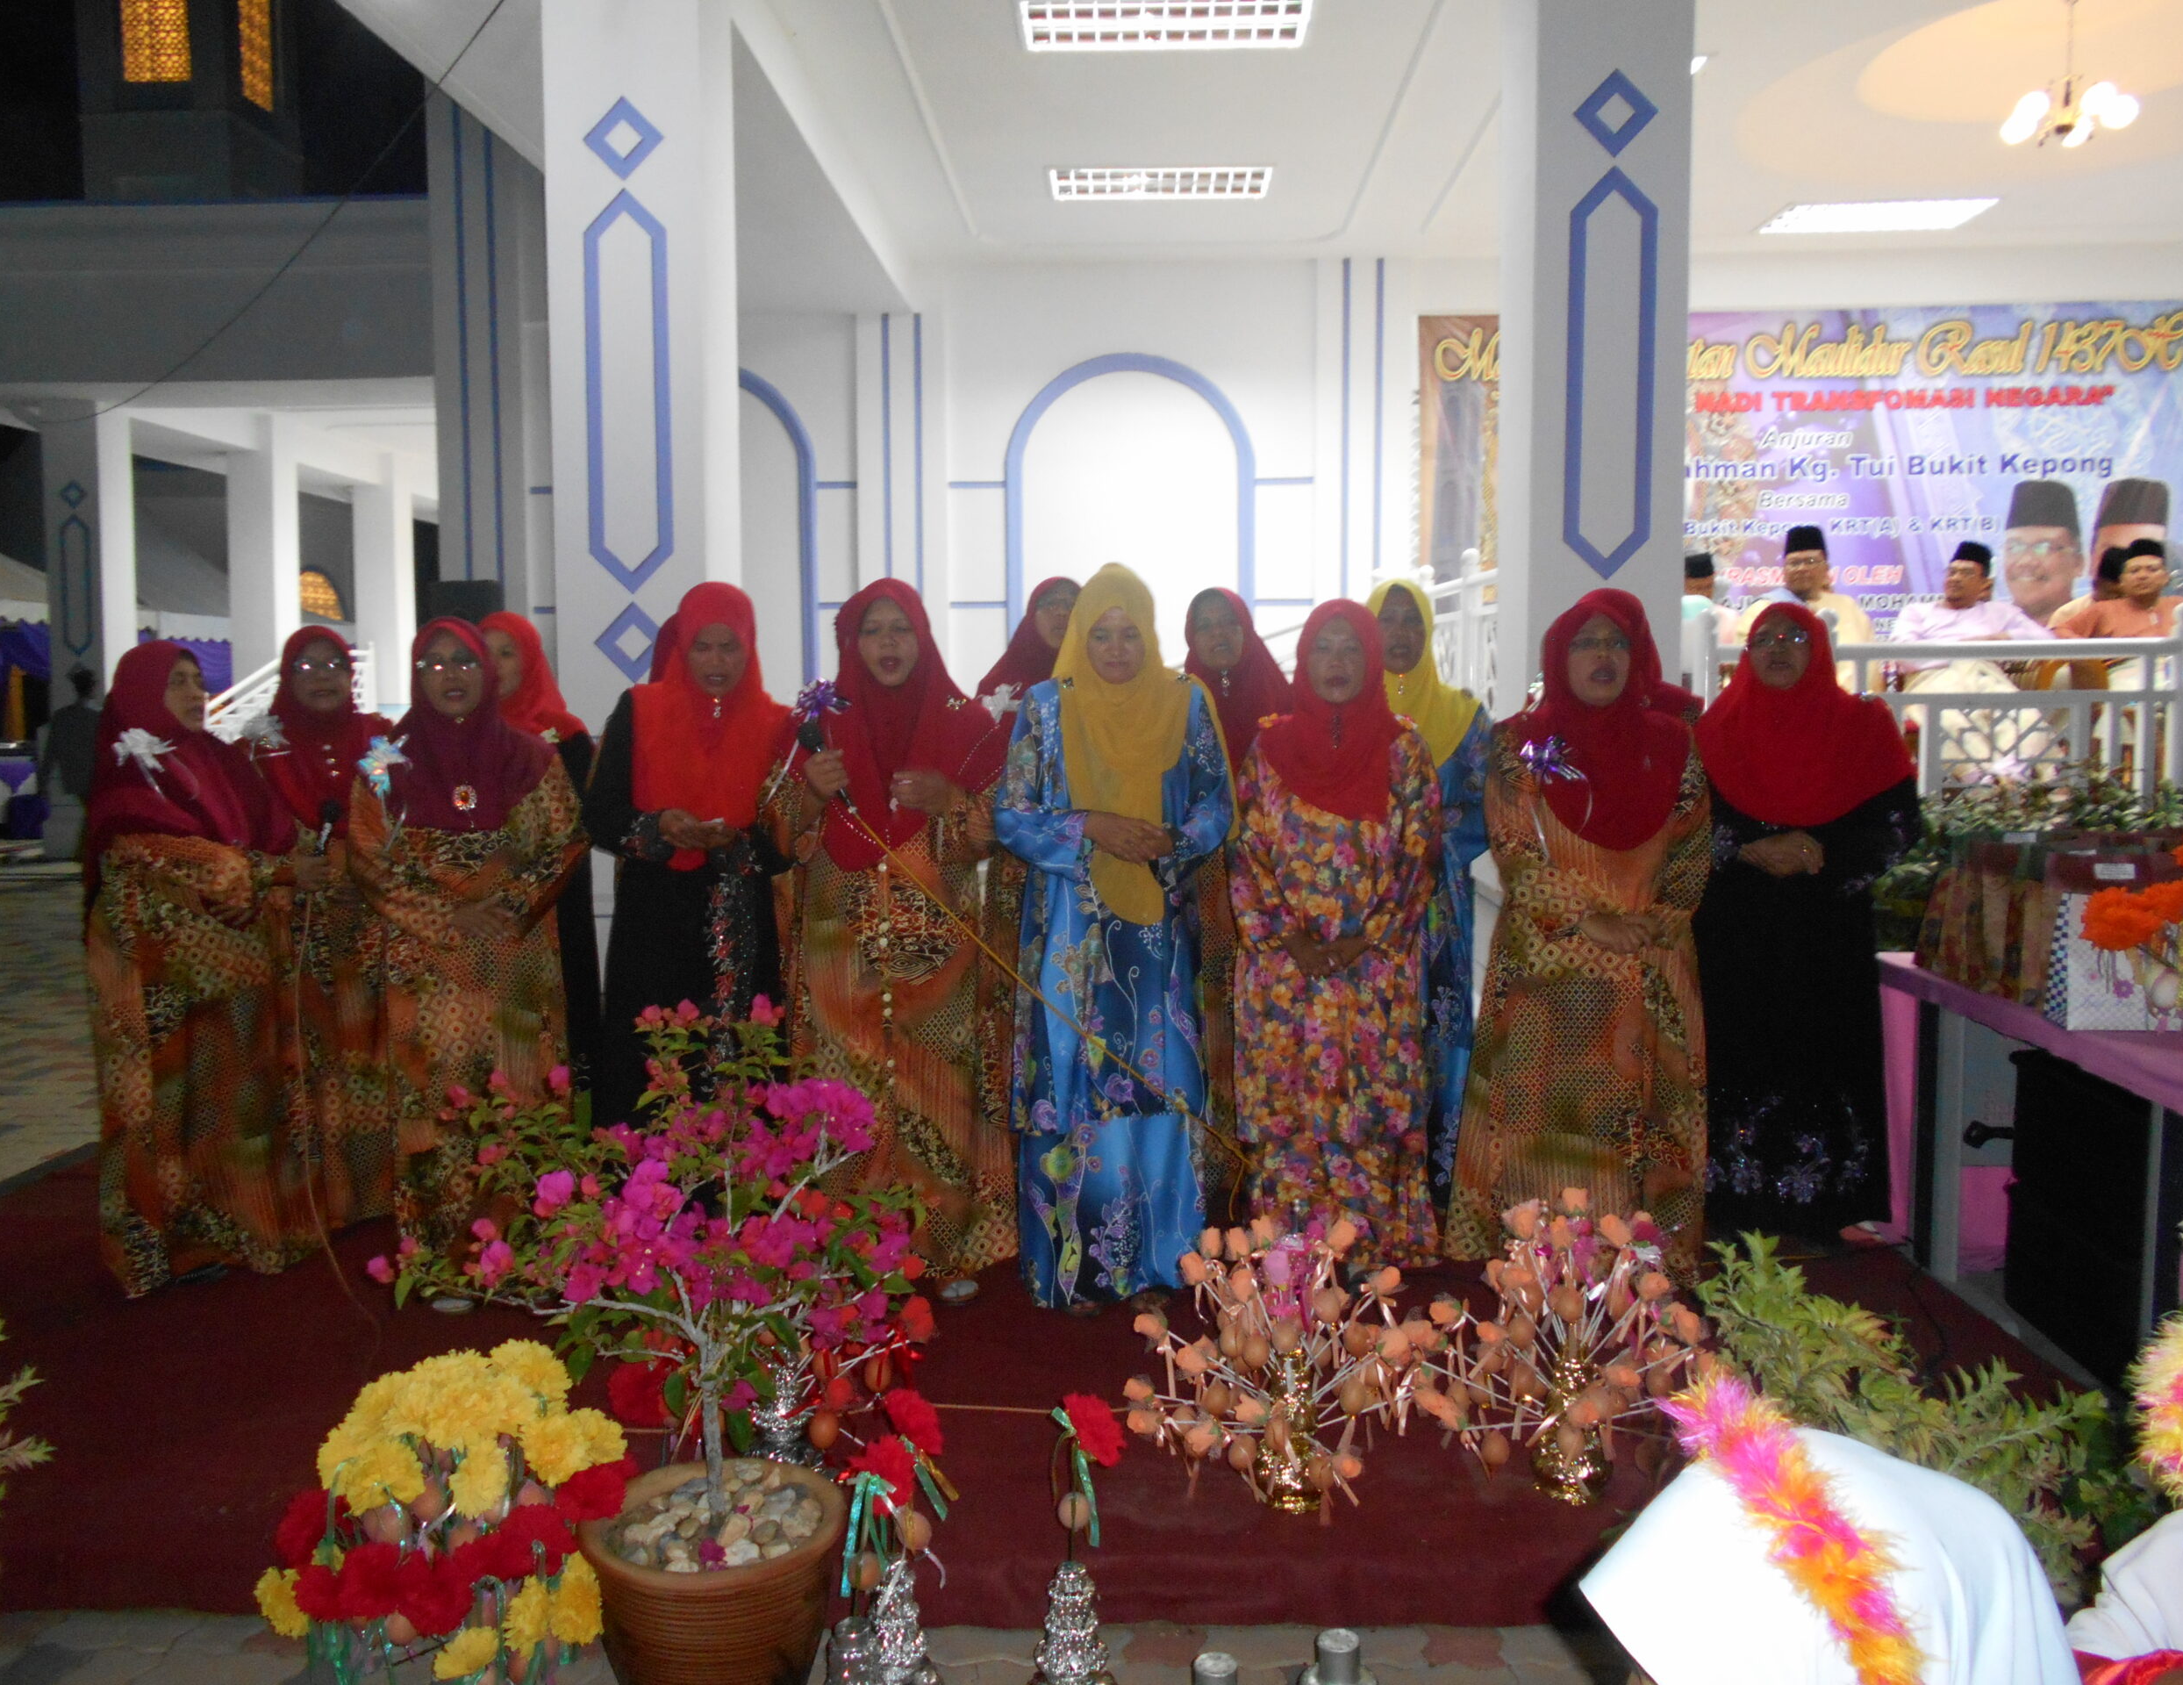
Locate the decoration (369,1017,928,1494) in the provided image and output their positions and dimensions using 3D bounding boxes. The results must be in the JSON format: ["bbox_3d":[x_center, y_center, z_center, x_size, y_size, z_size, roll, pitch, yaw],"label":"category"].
[{"bbox_3d":[-0.543,0.513,2.113,0.631,0.591,0.580,0,5,0],"label":"decoration"}]

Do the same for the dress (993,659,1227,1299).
[{"bbox_3d":[0.050,0.343,3.724,0.509,1.362,0.400,0,5,0],"label":"dress"}]

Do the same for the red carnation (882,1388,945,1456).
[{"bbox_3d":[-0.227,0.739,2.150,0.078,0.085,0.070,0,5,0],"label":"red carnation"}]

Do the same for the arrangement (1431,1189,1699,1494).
[{"bbox_3d":[0.779,0.825,2.760,0.440,0.470,0.420,0,5,0],"label":"arrangement"}]

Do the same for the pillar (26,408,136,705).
[{"bbox_3d":[-8.431,-1.773,14.303,0.460,3.800,0.460,0,5,2],"label":"pillar"}]

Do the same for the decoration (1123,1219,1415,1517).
[{"bbox_3d":[0.295,0.842,2.740,0.470,0.460,0.440,0,5,0],"label":"decoration"}]

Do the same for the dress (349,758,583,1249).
[{"bbox_3d":[-1.372,0.375,3.700,0.500,1.180,0.340,-2,5,-18],"label":"dress"}]

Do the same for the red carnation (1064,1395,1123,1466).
[{"bbox_3d":[0.002,0.748,2.143,0.075,0.093,0.075,0,5,0],"label":"red carnation"}]

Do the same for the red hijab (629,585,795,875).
[{"bbox_3d":[-0.867,-0.262,3.850,0.350,0.640,0.320,-1,5,-10],"label":"red hijab"}]

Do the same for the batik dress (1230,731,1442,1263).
[{"bbox_3d":[0.560,0.355,3.860,0.480,1.200,0.330,0,5,4],"label":"batik dress"}]

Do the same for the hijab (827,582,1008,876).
[{"bbox_3d":[-0.389,-0.255,3.720,0.386,0.615,0.340,0,5,0],"label":"hijab"}]

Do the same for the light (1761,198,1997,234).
[{"bbox_3d":[4.548,-3.621,9.750,1.180,0.080,0.600,0,5,2],"label":"light"}]

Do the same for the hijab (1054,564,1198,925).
[{"bbox_3d":[0.077,-0.208,3.636,0.305,0.743,0.330,0,5,0],"label":"hijab"}]

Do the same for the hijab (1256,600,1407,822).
[{"bbox_3d":[0.550,-0.296,3.844,0.330,0.482,0.310,1,5,8],"label":"hijab"}]

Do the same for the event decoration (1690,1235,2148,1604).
[{"bbox_3d":[1.200,0.839,2.443,0.585,0.504,0.480,0,5,0],"label":"event decoration"}]

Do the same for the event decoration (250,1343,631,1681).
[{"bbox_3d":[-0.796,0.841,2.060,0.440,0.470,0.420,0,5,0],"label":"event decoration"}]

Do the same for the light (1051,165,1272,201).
[{"bbox_3d":[0.389,-3.729,9.454,1.210,0.090,0.610,0,5,2],"label":"light"}]

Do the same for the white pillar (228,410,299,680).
[{"bbox_3d":[-8.389,-2.244,17.107,0.460,3.950,0.460,0,5,2],"label":"white pillar"}]

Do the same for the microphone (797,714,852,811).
[{"bbox_3d":[-0.551,-0.163,3.520,0.055,0.220,0.055,-27,-14,-7],"label":"microphone"}]

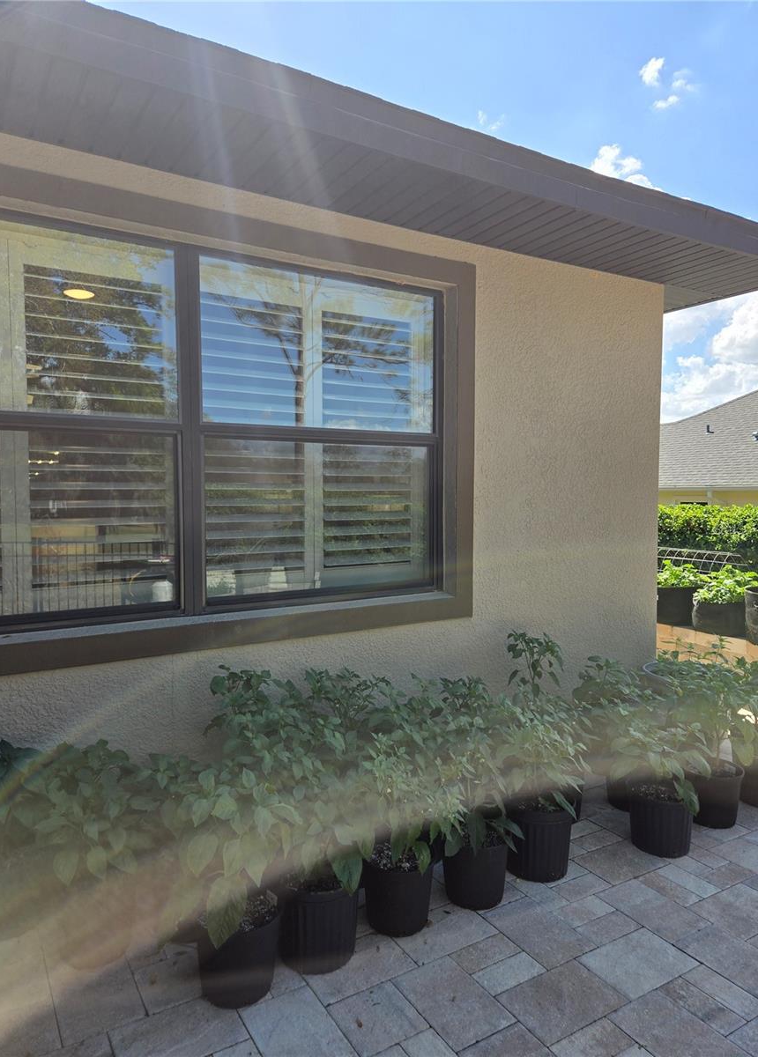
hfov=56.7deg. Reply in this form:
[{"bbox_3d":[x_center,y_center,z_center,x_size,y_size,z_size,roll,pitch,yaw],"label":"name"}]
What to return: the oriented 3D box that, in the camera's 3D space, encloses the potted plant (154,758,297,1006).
[{"bbox_3d":[-0.442,0.989,2.013,0.380,0.650,0.380,-2,4,-31],"label":"potted plant"}]

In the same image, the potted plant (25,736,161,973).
[{"bbox_3d":[-0.884,0.984,2.165,0.388,0.647,0.388,-2,4,-31],"label":"potted plant"}]

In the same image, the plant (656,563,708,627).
[{"bbox_3d":[2.521,0.525,5.970,0.500,0.505,0.500,-2,4,-31],"label":"plant"}]

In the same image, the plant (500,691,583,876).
[{"bbox_3d":[0.613,0.954,2.631,0.287,0.647,0.287,0,3,0],"label":"plant"}]

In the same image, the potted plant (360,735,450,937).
[{"bbox_3d":[0.086,0.993,2.322,0.275,0.606,0.275,0,3,0],"label":"potted plant"}]

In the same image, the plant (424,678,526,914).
[{"bbox_3d":[0.339,0.923,2.466,0.315,0.728,0.315,0,3,0],"label":"plant"}]

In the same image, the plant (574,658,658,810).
[{"bbox_3d":[1.073,0.920,3.182,0.354,0.651,0.354,0,3,0],"label":"plant"}]

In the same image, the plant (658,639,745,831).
[{"bbox_3d":[1.384,0.879,3.019,0.365,0.748,0.365,-2,4,-31],"label":"plant"}]

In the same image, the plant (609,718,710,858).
[{"bbox_3d":[1.115,1.012,2.797,0.370,0.508,0.370,-2,4,-31],"label":"plant"}]

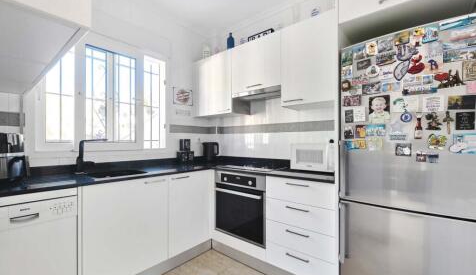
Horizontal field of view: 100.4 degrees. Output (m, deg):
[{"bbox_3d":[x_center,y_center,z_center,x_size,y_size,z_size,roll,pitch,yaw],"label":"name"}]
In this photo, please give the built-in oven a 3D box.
[{"bbox_3d":[0.172,0.627,2.028,0.595,0.595,0.570,-1,-1,40],"label":"built-in oven"}]

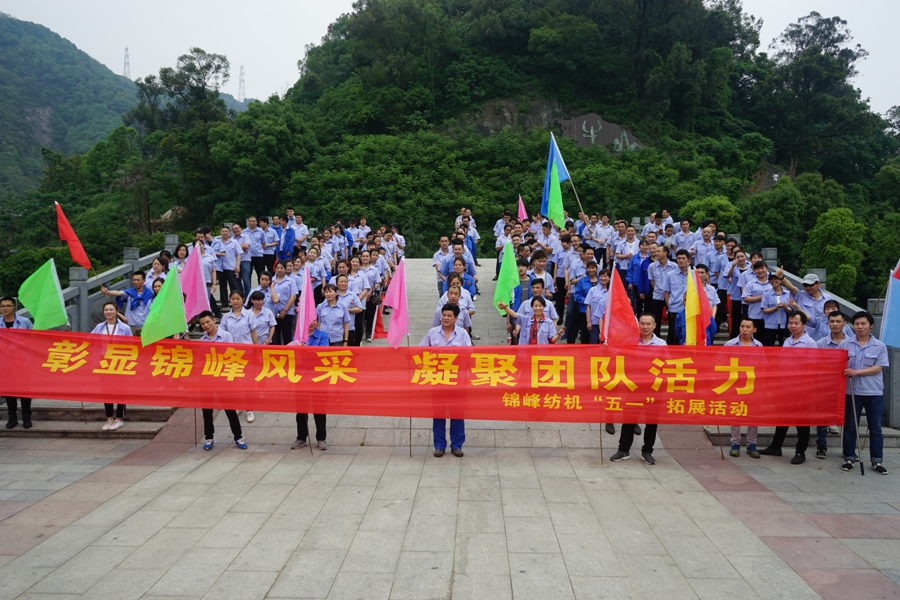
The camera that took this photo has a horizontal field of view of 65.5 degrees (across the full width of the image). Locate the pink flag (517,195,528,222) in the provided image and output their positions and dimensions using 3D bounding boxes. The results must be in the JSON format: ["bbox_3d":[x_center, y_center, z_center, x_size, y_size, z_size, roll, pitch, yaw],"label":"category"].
[{"bbox_3d":[1.817,-2.188,17.300,0.360,0.900,0.200,0,3,0],"label":"pink flag"}]

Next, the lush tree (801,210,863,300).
[{"bbox_3d":[16.942,-1.705,31.000,3.000,4.700,3.000,0,3,0],"label":"lush tree"}]

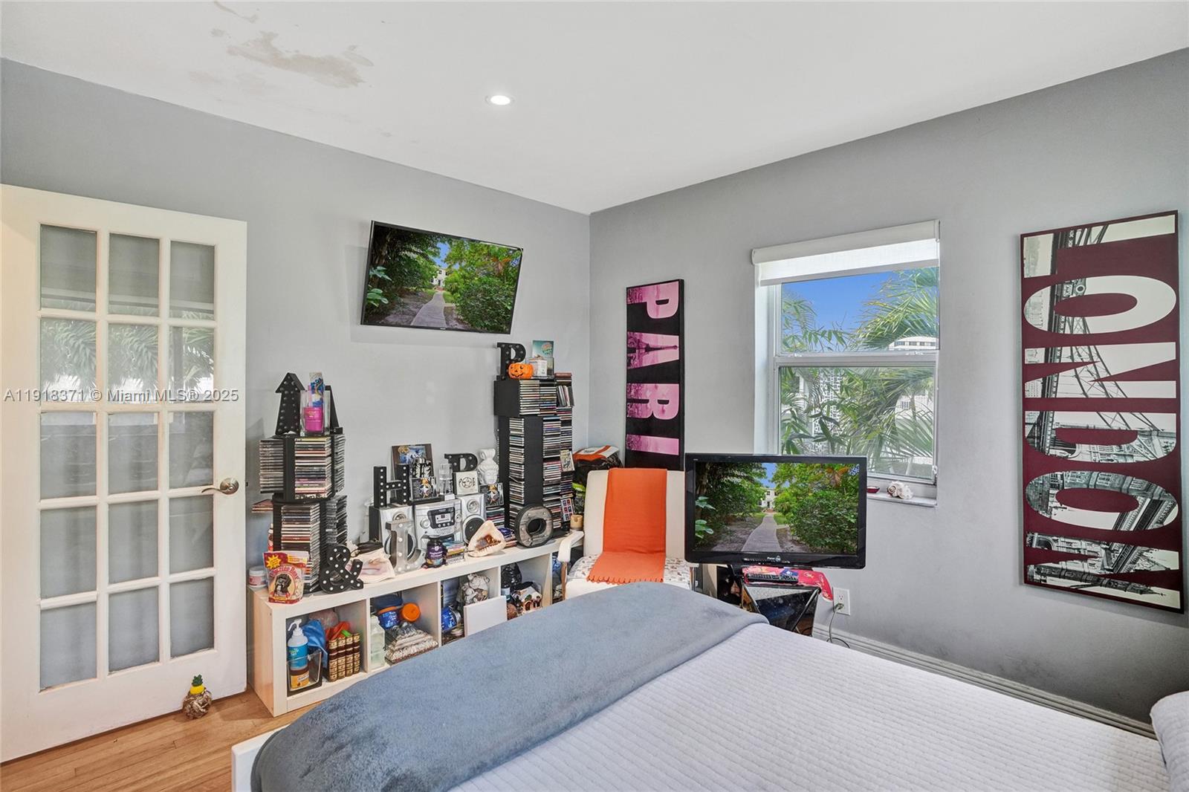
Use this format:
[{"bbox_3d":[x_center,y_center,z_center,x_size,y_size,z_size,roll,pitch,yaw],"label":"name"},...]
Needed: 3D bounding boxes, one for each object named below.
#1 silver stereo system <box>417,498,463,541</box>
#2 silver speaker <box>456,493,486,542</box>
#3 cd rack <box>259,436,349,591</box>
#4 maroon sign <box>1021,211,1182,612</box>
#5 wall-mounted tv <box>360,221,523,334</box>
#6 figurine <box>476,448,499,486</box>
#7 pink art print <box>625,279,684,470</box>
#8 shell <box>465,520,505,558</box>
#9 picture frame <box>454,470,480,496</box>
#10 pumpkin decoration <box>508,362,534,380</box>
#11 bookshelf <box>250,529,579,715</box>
[{"bbox_3d":[-0.898,0.714,2.884,0.257,0.292,0.217,0,1,-43],"label":"silver stereo system"},{"bbox_3d":[-0.770,0.746,3.184,0.155,0.297,0.165,0,-1,-43],"label":"silver speaker"},{"bbox_3d":[-1.305,0.522,2.384,0.300,0.680,0.300,1,1,-3],"label":"cd rack"},{"bbox_3d":[1.872,0.055,1.978,0.427,1.395,0.035,1,1,42],"label":"maroon sign"},{"bbox_3d":[-0.817,-0.624,2.933,0.890,0.511,0.055,-2,20,-42],"label":"wall-mounted tv"},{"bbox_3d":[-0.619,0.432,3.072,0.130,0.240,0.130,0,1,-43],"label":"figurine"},{"bbox_3d":[0.369,-0.005,3.335,0.434,1.410,0.040,1,1,42],"label":"pink art print"},{"bbox_3d":[-0.618,0.769,2.910,0.212,0.187,0.128,0,1,-43],"label":"shell"},{"bbox_3d":[-0.715,0.485,2.956,0.130,0.130,0.045,0,1,-38],"label":"picture frame"},{"bbox_3d":[-0.436,-0.150,3.113,0.142,0.105,0.135,1,1,10],"label":"pumpkin decoration"},{"bbox_3d":[-0.767,1.078,2.885,1.822,0.433,0.384,0,1,-43],"label":"bookshelf"}]

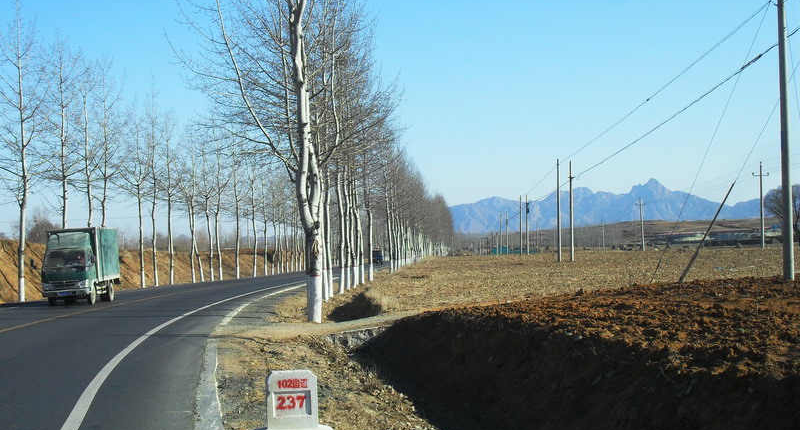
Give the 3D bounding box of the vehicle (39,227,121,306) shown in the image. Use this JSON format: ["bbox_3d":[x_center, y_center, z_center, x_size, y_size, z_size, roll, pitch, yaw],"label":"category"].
[{"bbox_3d":[-12.288,1.955,43.624,1.830,2.840,5.450,-1,-2,-3],"label":"vehicle"}]

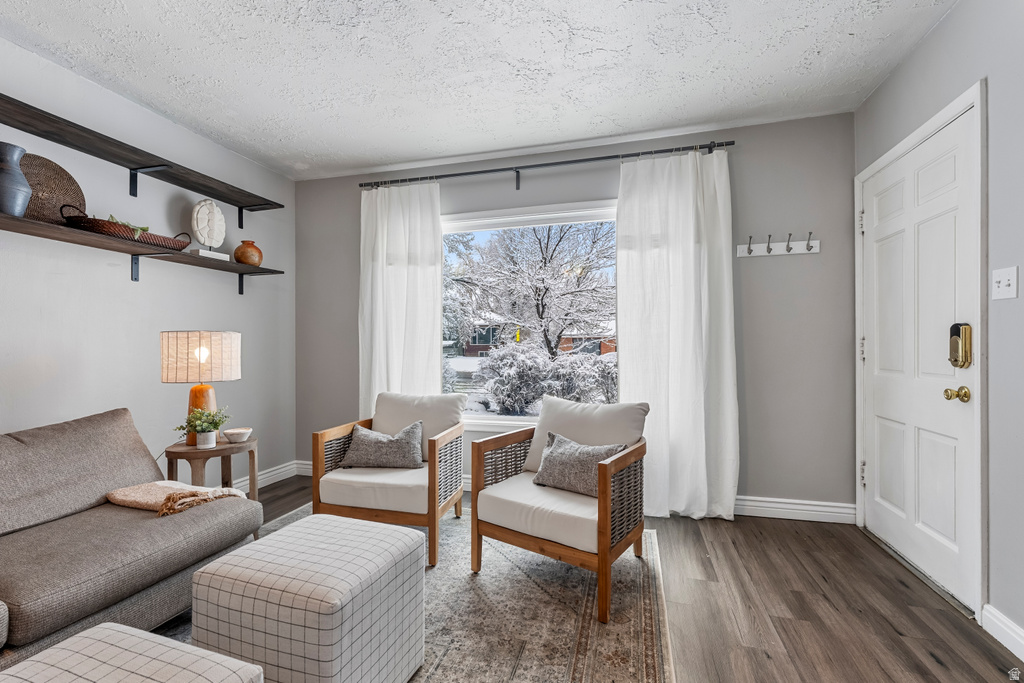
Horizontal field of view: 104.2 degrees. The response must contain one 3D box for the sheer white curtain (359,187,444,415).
[{"bbox_3d":[-0.859,-0.027,3.046,0.700,2.300,0.130,0,0,14],"label":"sheer white curtain"}]

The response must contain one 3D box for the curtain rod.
[{"bbox_3d":[0.106,-1.155,2.784,2.600,0.130,0.100,0,0,14],"label":"curtain rod"}]

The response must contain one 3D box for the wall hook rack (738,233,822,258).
[{"bbox_3d":[1.681,-0.605,2.498,0.460,0.120,0.060,0,0,14],"label":"wall hook rack"}]

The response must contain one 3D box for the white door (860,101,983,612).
[{"bbox_3d":[1.985,0.072,1.980,0.050,2.040,0.800,0,0,16],"label":"white door"}]

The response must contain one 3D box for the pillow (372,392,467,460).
[{"bbox_3d":[-0.590,0.525,2.482,0.570,0.450,0.170,0,-25,6],"label":"pillow"}]

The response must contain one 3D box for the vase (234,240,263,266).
[{"bbox_3d":[-1.848,-0.608,2.792,0.170,0.186,0.170,0,0,14],"label":"vase"}]

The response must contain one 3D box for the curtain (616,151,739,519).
[{"bbox_3d":[1.060,-0.037,2.567,0.720,2.320,0.140,0,0,14],"label":"curtain"}]

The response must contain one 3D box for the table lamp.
[{"bbox_3d":[-1.879,0.281,2.420,0.390,0.684,0.390,0,0,14],"label":"table lamp"}]

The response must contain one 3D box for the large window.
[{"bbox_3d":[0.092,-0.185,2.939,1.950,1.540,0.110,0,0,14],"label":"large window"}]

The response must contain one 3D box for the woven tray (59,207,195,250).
[{"bbox_3d":[-1.956,-0.552,2.049,0.260,0.115,0.480,0,0,15],"label":"woven tray"}]

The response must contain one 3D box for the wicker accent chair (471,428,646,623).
[{"bbox_3d":[0.264,0.784,2.013,0.665,0.630,0.670,0,0,31],"label":"wicker accent chair"}]

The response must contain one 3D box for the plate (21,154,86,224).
[{"bbox_3d":[-2.175,-0.684,1.850,0.035,0.355,0.355,-6,-1,12],"label":"plate"}]

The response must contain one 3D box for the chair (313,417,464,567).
[{"bbox_3d":[-0.660,0.773,2.355,0.700,0.710,0.610,0,0,12],"label":"chair"}]

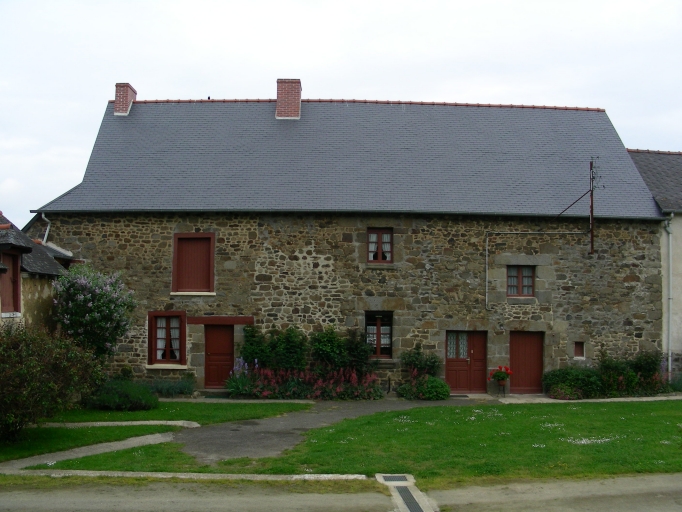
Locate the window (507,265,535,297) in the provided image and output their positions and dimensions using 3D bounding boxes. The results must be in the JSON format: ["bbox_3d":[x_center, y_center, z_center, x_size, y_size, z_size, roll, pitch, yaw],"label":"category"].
[{"bbox_3d":[5.533,0.787,23.094,0.895,0.983,0.140,1,-3,-1],"label":"window"}]

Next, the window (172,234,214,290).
[{"bbox_3d":[-4.645,0.221,23.638,1.348,1.894,0.160,1,-3,-1],"label":"window"}]

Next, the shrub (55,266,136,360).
[{"bbox_3d":[-6.873,2.142,20.965,2.285,3.792,2.200,1,-3,-1],"label":"shrub"}]

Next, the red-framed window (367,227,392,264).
[{"bbox_3d":[1.250,-0.326,23.846,0.844,1.099,0.120,1,-3,-1],"label":"red-framed window"}]

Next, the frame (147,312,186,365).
[{"bbox_3d":[-5.254,2.479,22.762,1.147,1.613,0.180,1,-3,-1],"label":"frame"}]

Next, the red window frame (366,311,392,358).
[{"bbox_3d":[1.220,2.503,23.729,0.855,1.521,0.130,1,-3,-1],"label":"red window frame"}]

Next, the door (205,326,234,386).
[{"bbox_3d":[-3.702,3.072,22.864,0.912,1.954,0.100,1,-3,-1],"label":"door"}]

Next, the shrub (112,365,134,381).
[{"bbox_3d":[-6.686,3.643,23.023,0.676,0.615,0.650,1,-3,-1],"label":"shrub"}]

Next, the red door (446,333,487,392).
[{"bbox_3d":[3.978,3.360,23.736,1.331,1.997,0.120,1,-3,-1],"label":"red door"}]

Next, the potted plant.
[{"bbox_3d":[4.747,3.573,22.254,0.700,0.546,0.580,1,-3,-1],"label":"potted plant"}]

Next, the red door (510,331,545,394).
[{"bbox_3d":[5.900,3.380,23.770,1.117,2.000,0.120,1,-3,-1],"label":"red door"}]

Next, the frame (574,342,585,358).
[{"bbox_3d":[7.306,2.898,22.993,0.308,0.488,0.100,1,-3,-1],"label":"frame"}]

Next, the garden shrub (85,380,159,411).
[{"bbox_3d":[-6.064,3.847,20.690,2.036,0.781,1.500,1,-3,-1],"label":"garden shrub"}]

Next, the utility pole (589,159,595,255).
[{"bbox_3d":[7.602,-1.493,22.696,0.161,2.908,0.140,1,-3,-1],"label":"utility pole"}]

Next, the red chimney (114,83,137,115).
[{"bbox_3d":[-7.854,-5.562,27.314,0.490,1.180,1.050,1,-3,-1],"label":"red chimney"}]

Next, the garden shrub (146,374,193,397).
[{"bbox_3d":[-5.252,3.965,22.932,1.531,0.674,0.750,1,-3,-1],"label":"garden shrub"}]

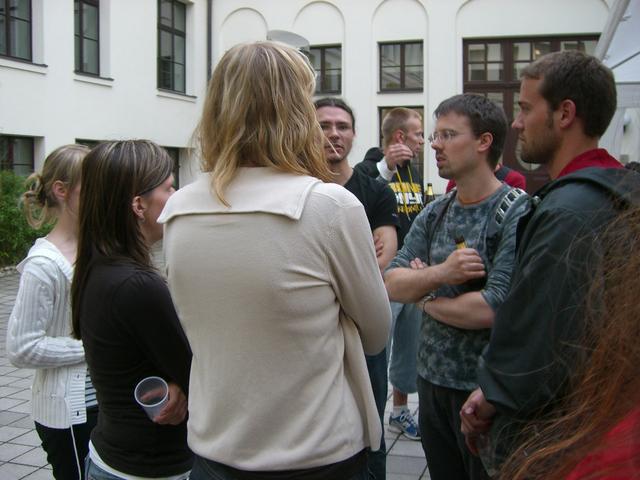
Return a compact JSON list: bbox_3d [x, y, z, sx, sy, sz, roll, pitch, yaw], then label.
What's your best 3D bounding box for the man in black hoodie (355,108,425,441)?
[{"bbox_3d":[0.430,0.165,3.780,0.520,1.740,0.400,-4,6,-38],"label":"man in black hoodie"}]

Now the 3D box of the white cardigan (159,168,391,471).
[{"bbox_3d":[-0.090,0.150,1.480,0.460,0.600,0.350,2,5,24],"label":"white cardigan"}]

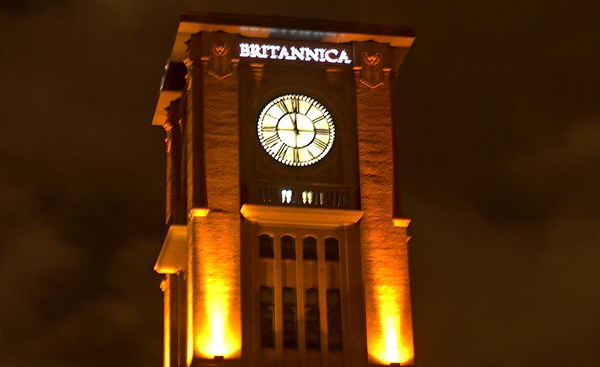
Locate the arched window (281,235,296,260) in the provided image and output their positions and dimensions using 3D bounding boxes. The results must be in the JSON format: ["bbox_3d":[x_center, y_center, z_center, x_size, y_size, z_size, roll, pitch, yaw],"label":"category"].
[{"bbox_3d":[-0.511,2.955,92.570,0.693,1.152,0.200,3,-23,-10],"label":"arched window"}]

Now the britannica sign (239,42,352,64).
[{"bbox_3d":[-0.196,-6.239,96.040,5.477,0.739,0.200,3,-23,-10],"label":"britannica sign"}]

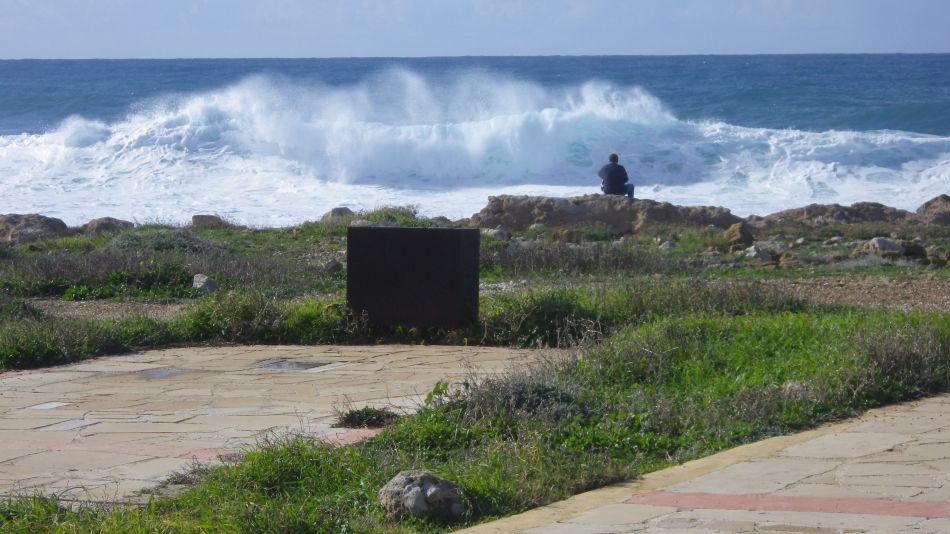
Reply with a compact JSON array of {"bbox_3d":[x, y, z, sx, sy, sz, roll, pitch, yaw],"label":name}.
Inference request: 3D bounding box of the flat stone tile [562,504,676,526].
[{"bbox_3d":[0.593,1.020,11.691,0.389,0.040,0.534,1,4,14],"label":"flat stone tile"}]

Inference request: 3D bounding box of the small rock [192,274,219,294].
[{"bbox_3d":[-2.466,0.155,26.500,0.230,0.180,0.200,0,4,0],"label":"small rock"}]

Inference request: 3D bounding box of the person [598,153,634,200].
[{"bbox_3d":[2.556,-1.586,52.500,0.620,0.980,0.750,0,4,7],"label":"person"}]

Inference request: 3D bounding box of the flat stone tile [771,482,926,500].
[{"bbox_3d":[1.589,0.972,12.270,0.608,0.040,0.406,1,4,14],"label":"flat stone tile"}]

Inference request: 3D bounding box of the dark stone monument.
[{"bbox_3d":[-0.414,0.086,19.450,0.775,0.712,0.500,1,4,12],"label":"dark stone monument"}]

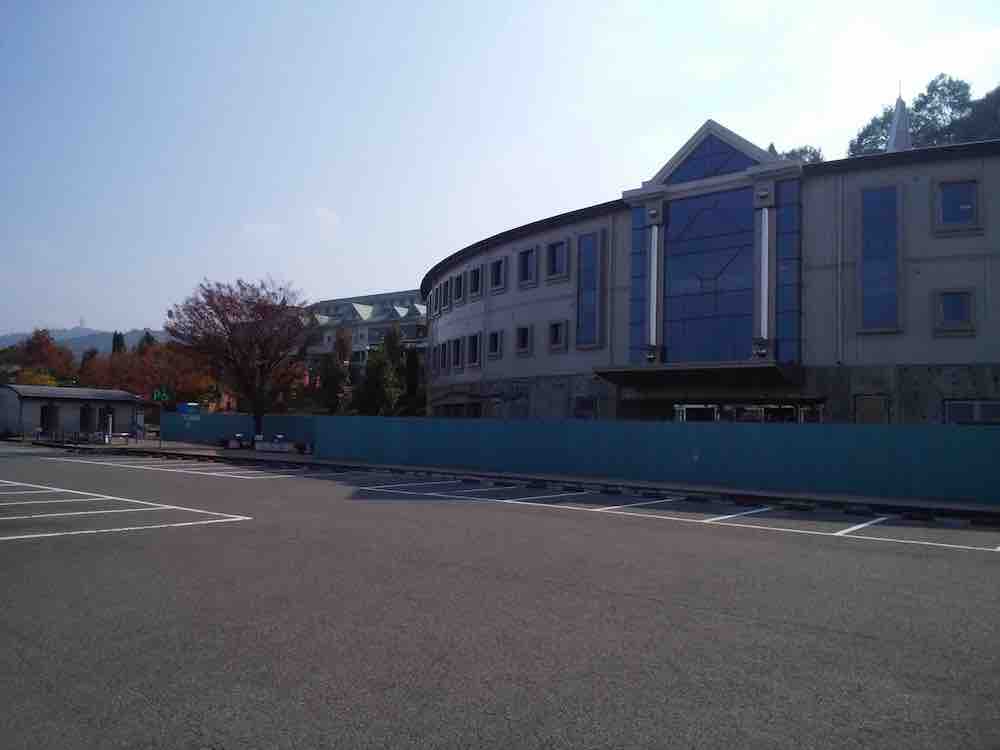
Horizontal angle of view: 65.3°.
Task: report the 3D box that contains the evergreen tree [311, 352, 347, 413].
[{"bbox_3d":[-11.730,1.590,54.000,2.800,6.300,2.800,2,-4,0],"label":"evergreen tree"}]

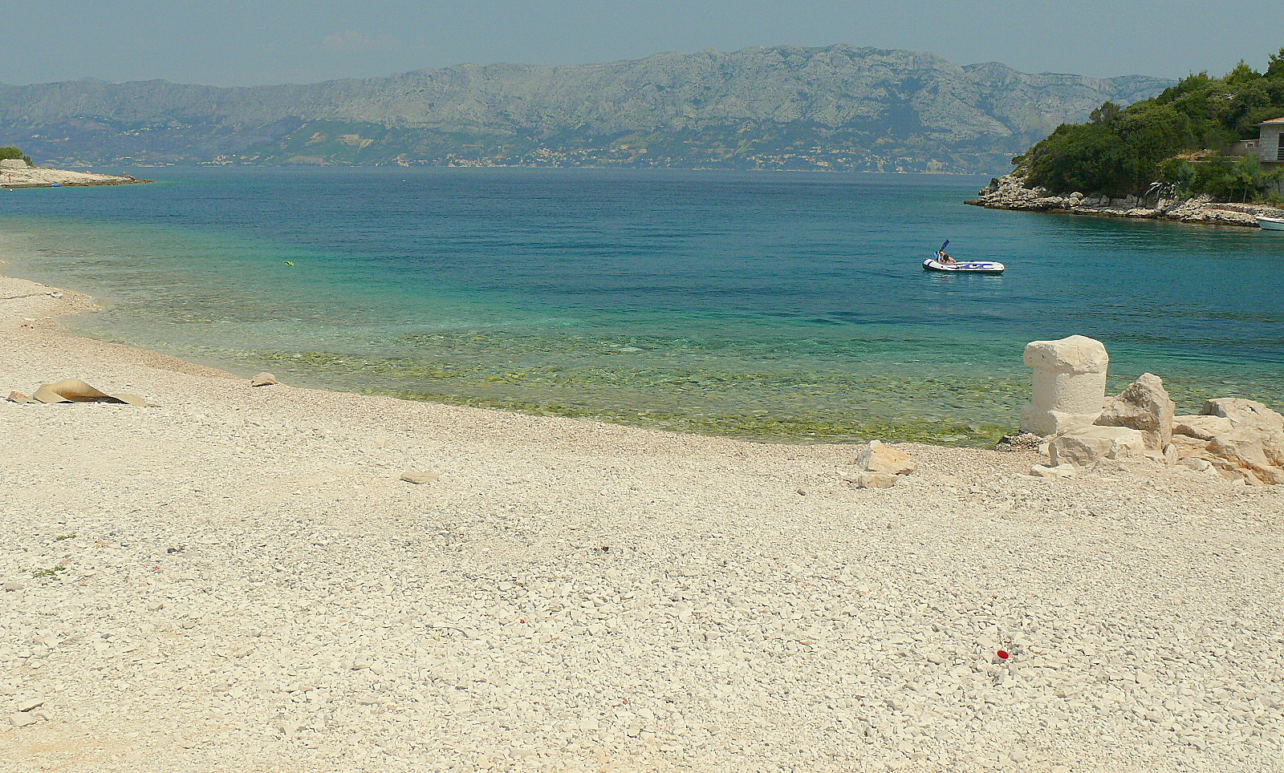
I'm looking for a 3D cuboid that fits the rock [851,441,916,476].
[{"bbox_3d":[2.327,0.683,12.500,0.560,0.280,0.380,2,10,10],"label":"rock"}]

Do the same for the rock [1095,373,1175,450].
[{"bbox_3d":[5.119,0.252,13.500,0.760,0.780,0.450,4,10,17],"label":"rock"}]

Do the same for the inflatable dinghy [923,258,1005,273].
[{"bbox_3d":[9.819,-3.679,39.600,2.450,0.400,1.150,6,11,27],"label":"inflatable dinghy"}]

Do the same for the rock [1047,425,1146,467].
[{"bbox_3d":[4.520,0.587,12.950,0.920,0.360,0.620,3,10,14],"label":"rock"}]

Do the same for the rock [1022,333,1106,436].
[{"bbox_3d":[4.695,-0.028,14.500,0.820,1.060,0.820,-2,10,-15],"label":"rock"}]

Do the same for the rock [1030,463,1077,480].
[{"bbox_3d":[3.869,0.795,12.200,0.410,0.110,0.220,4,10,17],"label":"rock"}]

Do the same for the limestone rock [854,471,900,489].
[{"bbox_3d":[2.152,0.859,11.900,0.400,0.120,0.250,2,10,10],"label":"limestone rock"}]

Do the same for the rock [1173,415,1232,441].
[{"bbox_3d":[5.909,0.436,13.700,0.580,0.190,0.480,4,10,17],"label":"rock"}]

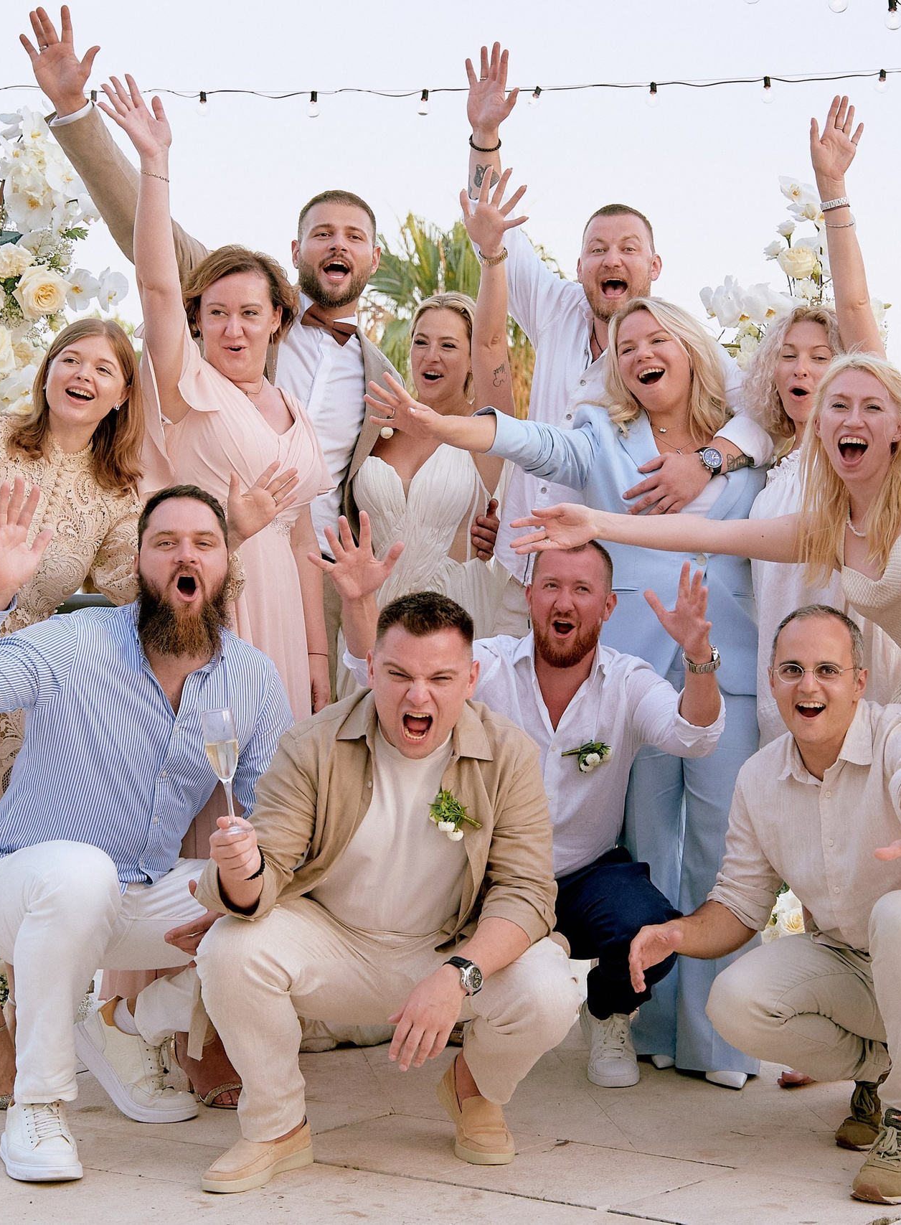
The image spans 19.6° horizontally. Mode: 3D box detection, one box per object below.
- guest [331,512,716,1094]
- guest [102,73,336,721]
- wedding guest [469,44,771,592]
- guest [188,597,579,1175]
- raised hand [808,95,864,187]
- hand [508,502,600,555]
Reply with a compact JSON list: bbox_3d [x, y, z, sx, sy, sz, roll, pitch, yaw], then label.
[{"bbox_3d":[0.149,0.378,5.352,0.810,1.150,0.600,-1,3,-2],"label":"guest"},{"bbox_3d":[-0.469,-0.043,5.206,0.520,2.020,0.450,-1,3,-12],"label":"guest"},{"bbox_3d":[0.348,-0.134,5.602,0.700,2.140,0.500,-1,3,0],"label":"wedding guest"},{"bbox_3d":[-0.111,0.473,4.716,0.700,1.040,0.640,-1,3,0],"label":"guest"},{"bbox_3d":[0.783,-0.956,5.280,0.110,0.185,0.060,5,5,0],"label":"raised hand"},{"bbox_3d":[0.196,-0.158,4.900,0.180,0.095,0.070,-7,-19,-15],"label":"hand"}]

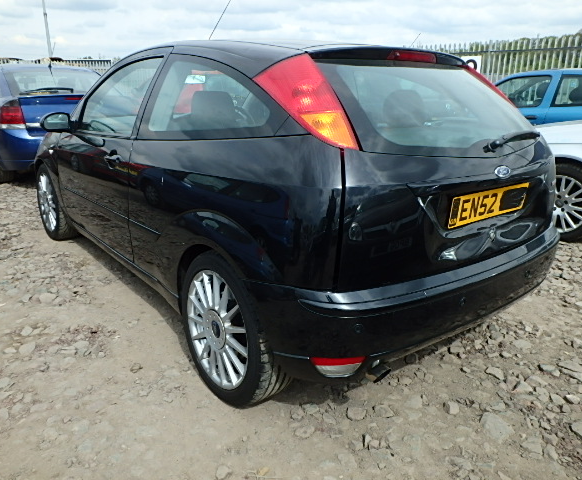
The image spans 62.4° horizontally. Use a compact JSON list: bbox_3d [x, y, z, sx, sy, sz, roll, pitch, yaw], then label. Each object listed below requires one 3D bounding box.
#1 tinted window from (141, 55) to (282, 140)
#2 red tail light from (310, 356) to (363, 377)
[{"bbox_3d":[-0.343,-0.537,1.862,0.080,0.410,0.980,18,-1,-45],"label":"tinted window"},{"bbox_3d":[0.141,0.400,1.547,0.185,0.085,0.060,-2,17,-10],"label":"red tail light"}]

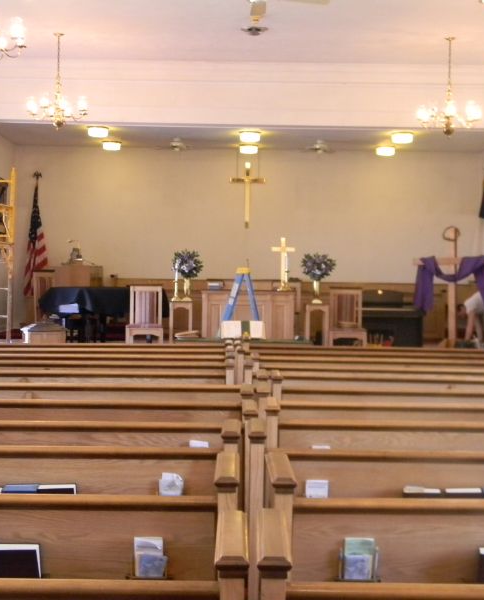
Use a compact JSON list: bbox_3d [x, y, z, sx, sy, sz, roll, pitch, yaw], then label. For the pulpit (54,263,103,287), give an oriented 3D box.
[{"bbox_3d":[-2.740,0.004,15.800,0.680,1.200,0.520,1,1,0],"label":"pulpit"}]

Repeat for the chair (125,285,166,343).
[{"bbox_3d":[-1.557,0.290,15.200,0.600,1.060,0.600,1,1,0],"label":"chair"}]

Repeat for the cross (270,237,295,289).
[{"bbox_3d":[0.684,-0.616,15.996,0.390,0.910,0.200,1,1,0],"label":"cross"}]

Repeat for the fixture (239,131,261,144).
[{"bbox_3d":[0.149,-2.784,16.214,0.360,0.150,0.360,1,1,0],"label":"fixture"}]

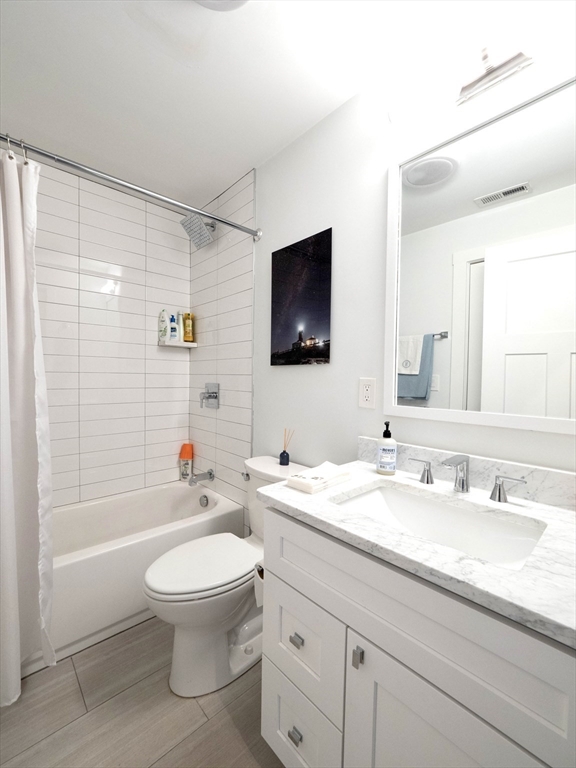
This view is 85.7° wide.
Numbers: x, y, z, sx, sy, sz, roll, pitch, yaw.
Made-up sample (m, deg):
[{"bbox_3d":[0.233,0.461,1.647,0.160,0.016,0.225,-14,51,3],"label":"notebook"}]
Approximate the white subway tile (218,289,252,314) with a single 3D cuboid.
[{"bbox_3d":[-0.344,-0.527,2.000,0.010,0.102,0.414,-1,2,-43],"label":"white subway tile"}]

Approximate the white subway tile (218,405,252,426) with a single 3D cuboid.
[{"bbox_3d":[-0.354,0.199,2.018,0.010,0.100,0.405,-1,2,-43],"label":"white subway tile"}]

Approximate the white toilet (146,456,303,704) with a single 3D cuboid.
[{"bbox_3d":[-0.252,0.793,1.371,0.724,0.760,0.417,-1,2,-43],"label":"white toilet"}]

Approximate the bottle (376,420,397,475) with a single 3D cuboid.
[{"bbox_3d":[0.362,0.232,1.134,0.066,0.187,0.066,1,2,14],"label":"bottle"}]

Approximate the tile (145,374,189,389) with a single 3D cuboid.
[{"bbox_3d":[-0.897,-0.024,2.339,0.329,0.100,0.010,-1,2,-43],"label":"tile"}]

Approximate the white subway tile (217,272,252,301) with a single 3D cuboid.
[{"bbox_3d":[-0.338,-0.623,1.990,0.012,0.101,0.399,-1,2,-43],"label":"white subway tile"}]

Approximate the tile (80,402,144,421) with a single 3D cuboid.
[{"bbox_3d":[-1.176,0.187,2.114,0.401,0.101,0.010,-1,2,-43],"label":"tile"}]

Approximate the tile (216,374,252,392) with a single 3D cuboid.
[{"bbox_3d":[-0.348,-0.006,2.009,0.010,0.101,0.407,-1,2,-43],"label":"tile"}]

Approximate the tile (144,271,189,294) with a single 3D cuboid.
[{"bbox_3d":[-0.886,-0.744,2.319,0.331,0.101,0.010,-1,2,-43],"label":"tile"}]

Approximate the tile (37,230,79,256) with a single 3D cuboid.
[{"bbox_3d":[-1.455,-0.848,1.797,0.405,0.102,0.010,-1,2,-43],"label":"tile"}]

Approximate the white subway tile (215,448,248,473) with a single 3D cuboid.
[{"bbox_3d":[-0.354,0.507,2.018,0.012,0.101,0.399,-1,2,-43],"label":"white subway tile"}]

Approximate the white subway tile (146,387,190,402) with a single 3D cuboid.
[{"bbox_3d":[-0.895,0.080,2.337,0.333,0.101,0.012,-1,2,-43],"label":"white subway tile"}]

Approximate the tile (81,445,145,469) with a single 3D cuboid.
[{"bbox_3d":[-1.181,0.499,2.122,0.401,0.101,0.010,-1,2,-43],"label":"tile"}]

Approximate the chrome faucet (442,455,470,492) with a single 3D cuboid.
[{"bbox_3d":[0.497,0.276,0.921,0.124,0.101,0.042,-1,2,-43],"label":"chrome faucet"}]

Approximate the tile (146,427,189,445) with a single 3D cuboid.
[{"bbox_3d":[-0.909,0.392,2.372,0.332,0.101,0.010,-1,2,-43],"label":"tile"}]

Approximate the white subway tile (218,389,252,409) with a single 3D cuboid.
[{"bbox_3d":[-0.353,0.096,2.015,0.010,0.100,0.405,-1,2,-43],"label":"white subway tile"}]

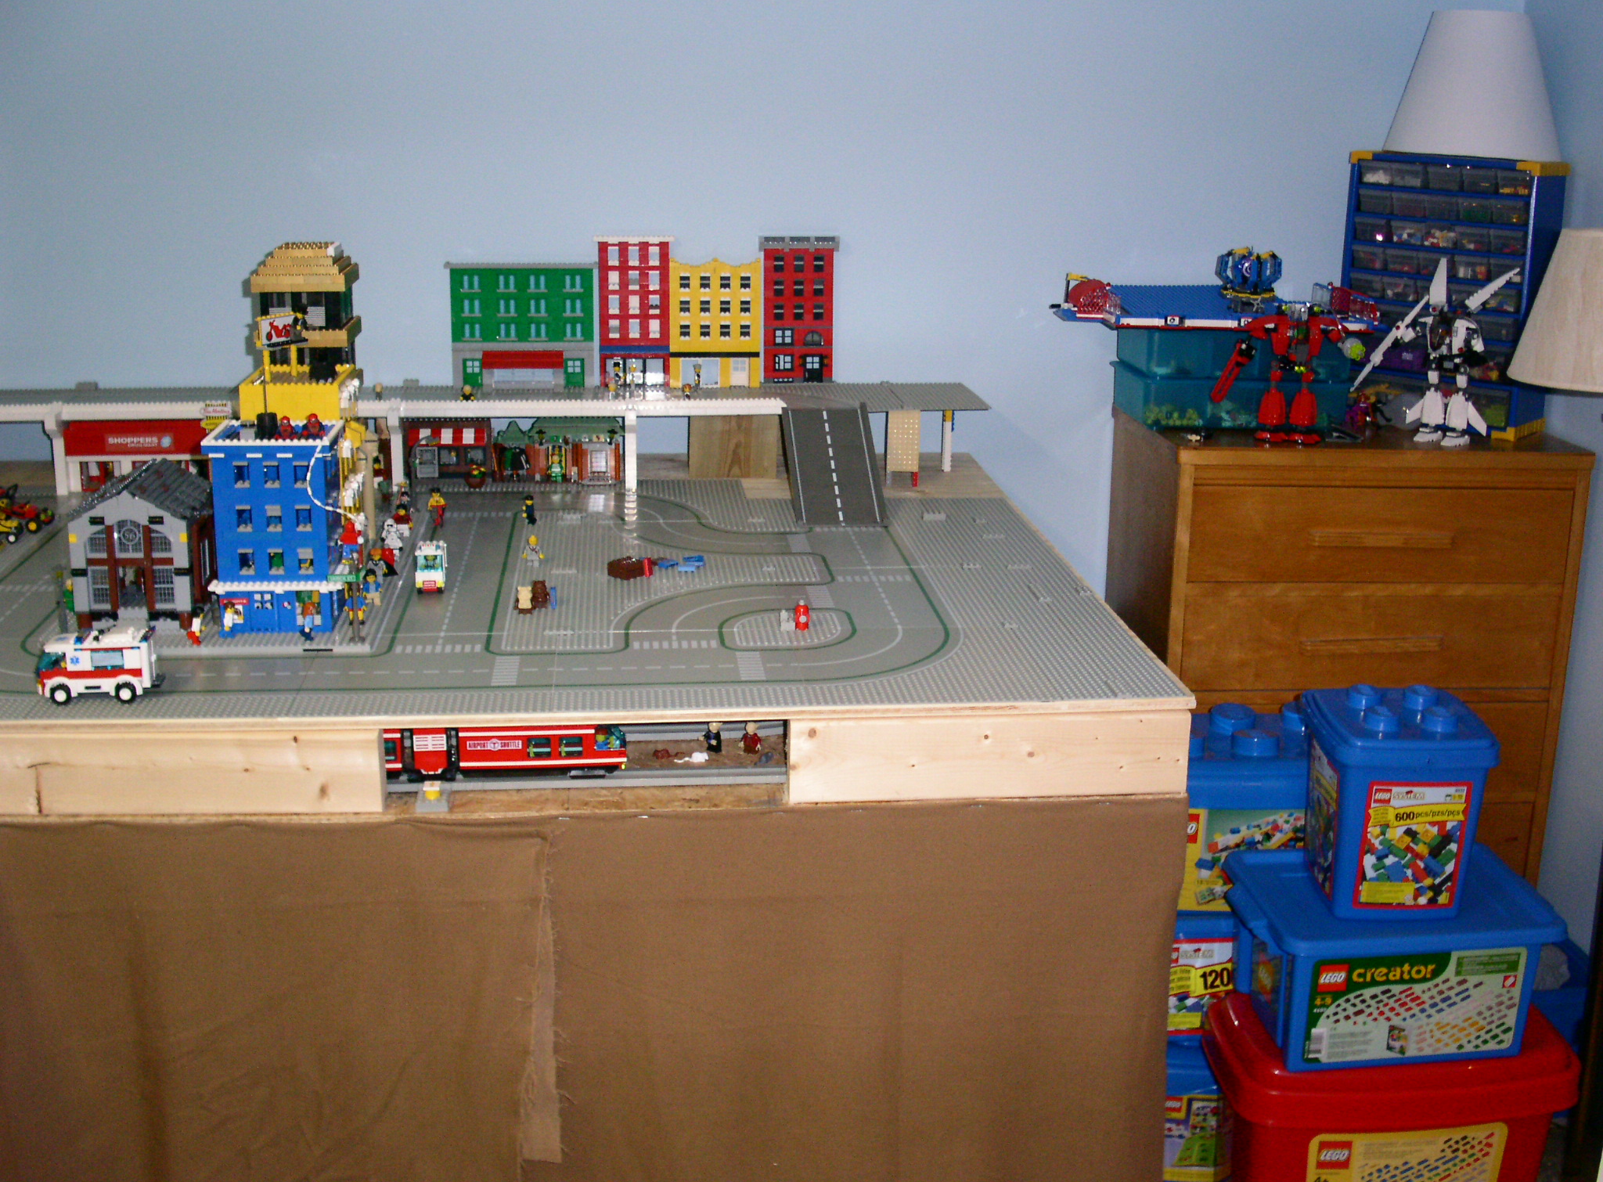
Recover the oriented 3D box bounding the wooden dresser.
[{"bbox_3d":[0.856,0.157,2.894,0.645,0.870,0.400,0,16,-3],"label":"wooden dresser"}]

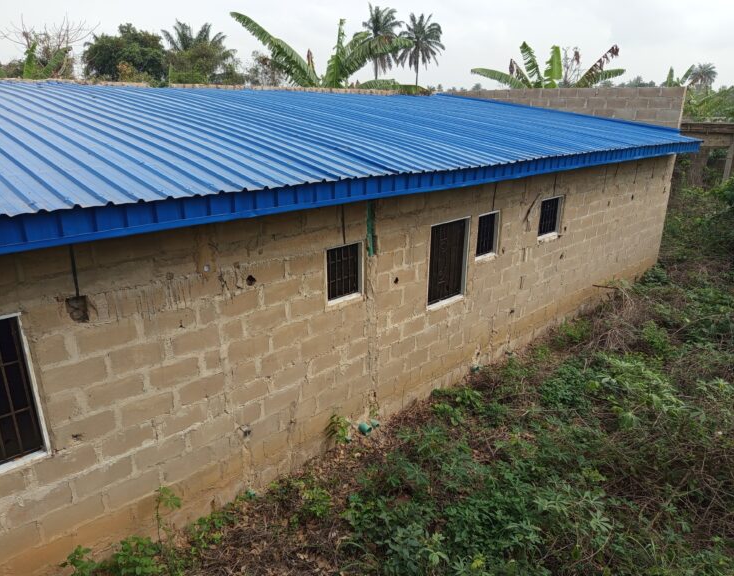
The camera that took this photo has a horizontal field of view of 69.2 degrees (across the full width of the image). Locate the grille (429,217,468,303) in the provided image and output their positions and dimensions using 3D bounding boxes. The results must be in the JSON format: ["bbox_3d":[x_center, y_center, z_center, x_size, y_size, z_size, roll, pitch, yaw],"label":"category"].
[{"bbox_3d":[1.040,-0.350,7.126,0.761,1.109,0.050,-16,25,-40],"label":"grille"}]

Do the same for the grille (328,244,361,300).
[{"bbox_3d":[-0.290,-0.187,5.909,0.499,0.606,0.050,-16,25,-40],"label":"grille"}]

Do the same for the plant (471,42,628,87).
[{"bbox_3d":[5.606,-4.903,17.421,4.648,5.713,4.200,6,20,16],"label":"plant"}]

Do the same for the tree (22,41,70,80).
[{"bbox_3d":[-10.885,-5.562,18.933,2.500,5.782,2.500,-10,21,-27],"label":"tree"}]

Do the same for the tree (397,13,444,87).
[{"bbox_3d":[7.185,-29.736,74.561,6.220,15.879,6.200,2,19,5],"label":"tree"}]

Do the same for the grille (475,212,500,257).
[{"bbox_3d":[1.659,-0.771,7.572,0.464,0.611,0.050,-16,25,-40],"label":"grille"}]

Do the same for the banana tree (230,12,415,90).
[{"bbox_3d":[-1.136,-4.312,14.981,4.995,6.083,4.400,-1,19,-4],"label":"banana tree"}]

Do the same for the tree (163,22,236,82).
[{"bbox_3d":[-15.403,-18.885,49.782,6.851,11.047,7.000,-5,20,-15],"label":"tree"}]

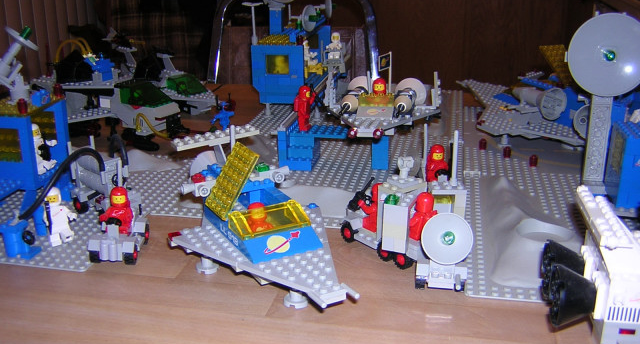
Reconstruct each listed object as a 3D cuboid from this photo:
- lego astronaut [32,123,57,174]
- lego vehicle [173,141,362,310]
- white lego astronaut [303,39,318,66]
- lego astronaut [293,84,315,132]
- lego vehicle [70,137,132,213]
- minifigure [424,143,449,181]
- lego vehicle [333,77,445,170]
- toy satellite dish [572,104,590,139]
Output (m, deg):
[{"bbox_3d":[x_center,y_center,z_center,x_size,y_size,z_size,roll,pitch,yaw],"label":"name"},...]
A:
[{"bbox_3d":[-0.235,-0.019,0.565,0.021,0.041,0.024,12,23,33],"label":"lego astronaut"},{"bbox_3d":[-0.033,0.034,0.438,0.112,0.085,0.174,-11,21,-27],"label":"lego vehicle"},{"bbox_3d":[-0.013,-0.149,0.840,0.023,0.033,0.023,4,19,13],"label":"white lego astronaut"},{"bbox_3d":[-0.015,-0.062,0.655,0.020,0.042,0.023,5,19,16],"label":"lego astronaut"},{"bbox_3d":[-0.181,0.005,0.565,0.058,0.062,0.034,14,24,37],"label":"lego vehicle"},{"bbox_3d":[0.101,-0.007,0.575,0.025,0.036,0.024,-6,19,-16],"label":"minifigure"},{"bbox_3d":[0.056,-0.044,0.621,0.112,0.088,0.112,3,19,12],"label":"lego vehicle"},{"bbox_3d":[0.242,-0.045,0.605,0.035,0.035,0.010,-9,20,-23],"label":"toy satellite dish"}]

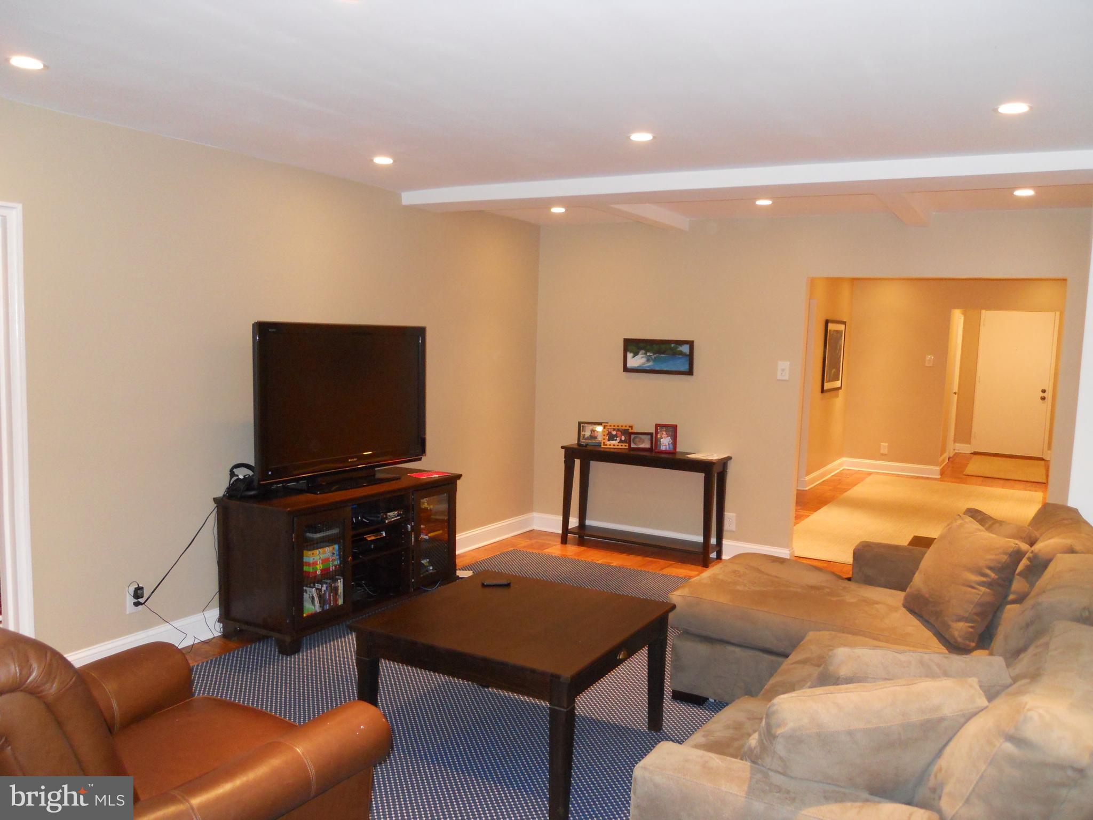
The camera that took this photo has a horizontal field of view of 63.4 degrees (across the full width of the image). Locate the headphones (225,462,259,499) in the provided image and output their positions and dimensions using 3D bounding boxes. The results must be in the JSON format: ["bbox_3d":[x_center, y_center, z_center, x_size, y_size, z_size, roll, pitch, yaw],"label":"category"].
[{"bbox_3d":[-1.520,0.355,4.410,0.170,0.170,0.100,1,5,-7],"label":"headphones"}]

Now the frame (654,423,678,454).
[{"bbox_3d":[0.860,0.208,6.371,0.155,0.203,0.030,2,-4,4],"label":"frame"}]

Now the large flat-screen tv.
[{"bbox_3d":[-1.130,-0.031,4.866,0.286,0.879,1.305,5,6,29],"label":"large flat-screen tv"}]

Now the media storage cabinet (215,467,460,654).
[{"bbox_3d":[-1.099,0.771,4.901,0.505,0.721,1.386,5,6,29],"label":"media storage cabinet"}]

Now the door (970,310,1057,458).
[{"bbox_3d":[6.714,-0.373,12.699,0.923,2.089,0.050,5,6,30],"label":"door"}]

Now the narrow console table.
[{"bbox_3d":[0.694,0.672,6.478,1.211,0.745,0.307,5,6,29],"label":"narrow console table"}]

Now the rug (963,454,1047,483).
[{"bbox_3d":[6.004,0.750,11.517,0.885,0.012,2.229,5,6,29],"label":"rug"}]

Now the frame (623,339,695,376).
[{"bbox_3d":[0.817,-0.387,6.448,0.551,0.248,0.023,5,6,30],"label":"frame"}]

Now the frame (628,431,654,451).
[{"bbox_3d":[0.691,0.231,6.449,0.179,0.142,0.065,3,5,7],"label":"frame"}]

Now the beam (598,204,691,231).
[{"bbox_3d":[0.629,-1.270,5.748,0.149,0.079,1.381,5,6,29],"label":"beam"}]

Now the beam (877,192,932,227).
[{"bbox_3d":[2.001,-1.145,4.933,0.130,0.080,1.362,5,6,30],"label":"beam"}]

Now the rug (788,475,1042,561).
[{"bbox_3d":[3.529,0.980,8.158,1.810,0.012,4.522,5,6,29],"label":"rug"}]

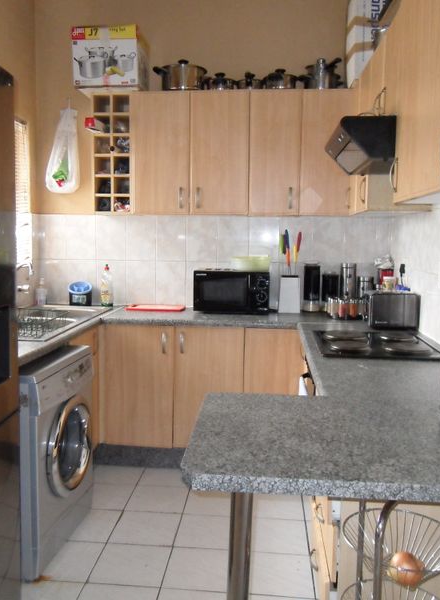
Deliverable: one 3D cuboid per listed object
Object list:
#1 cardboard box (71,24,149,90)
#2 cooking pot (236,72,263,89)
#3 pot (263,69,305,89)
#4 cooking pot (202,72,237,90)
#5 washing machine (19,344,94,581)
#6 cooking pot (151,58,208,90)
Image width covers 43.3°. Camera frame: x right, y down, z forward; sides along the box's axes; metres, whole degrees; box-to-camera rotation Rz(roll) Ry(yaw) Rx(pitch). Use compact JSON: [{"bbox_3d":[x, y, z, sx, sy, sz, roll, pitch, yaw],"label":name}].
[{"bbox_3d":[-0.653,-1.429,3.374,0.385,0.343,0.320,1,6,5],"label":"cardboard box"},{"bbox_3d":[0.183,-1.319,3.391,0.165,0.137,0.180,1,6,5],"label":"cooking pot"},{"bbox_3d":[0.393,-1.325,3.383,0.267,0.155,0.210,1,6,5],"label":"pot"},{"bbox_3d":[0.001,-1.324,3.406,0.225,0.140,0.180,1,6,5],"label":"cooking pot"},{"bbox_3d":[-0.933,0.678,2.523,0.570,0.850,0.590,1,6,8],"label":"washing machine"},{"bbox_3d":[-0.249,-1.381,3.466,0.344,0.235,0.290,1,6,5],"label":"cooking pot"}]

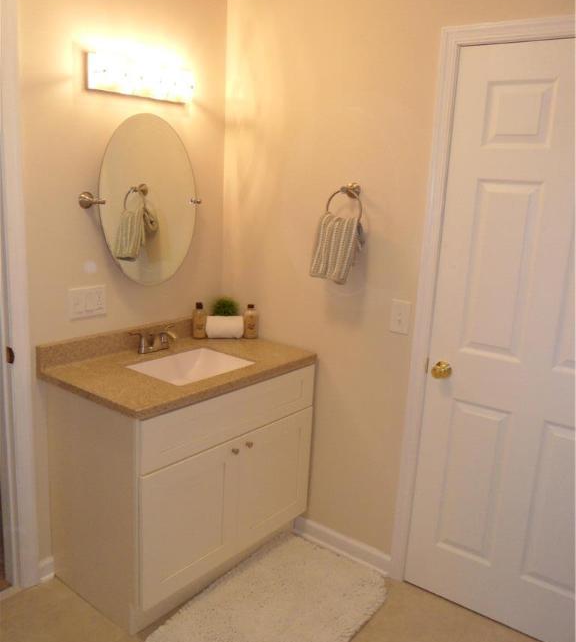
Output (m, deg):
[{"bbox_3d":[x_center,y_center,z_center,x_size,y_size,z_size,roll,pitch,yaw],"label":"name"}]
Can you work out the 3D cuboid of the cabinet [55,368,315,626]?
[{"bbox_3d":[-0.418,0.598,2.501,0.570,0.832,0.932,12,16,37],"label":"cabinet"}]

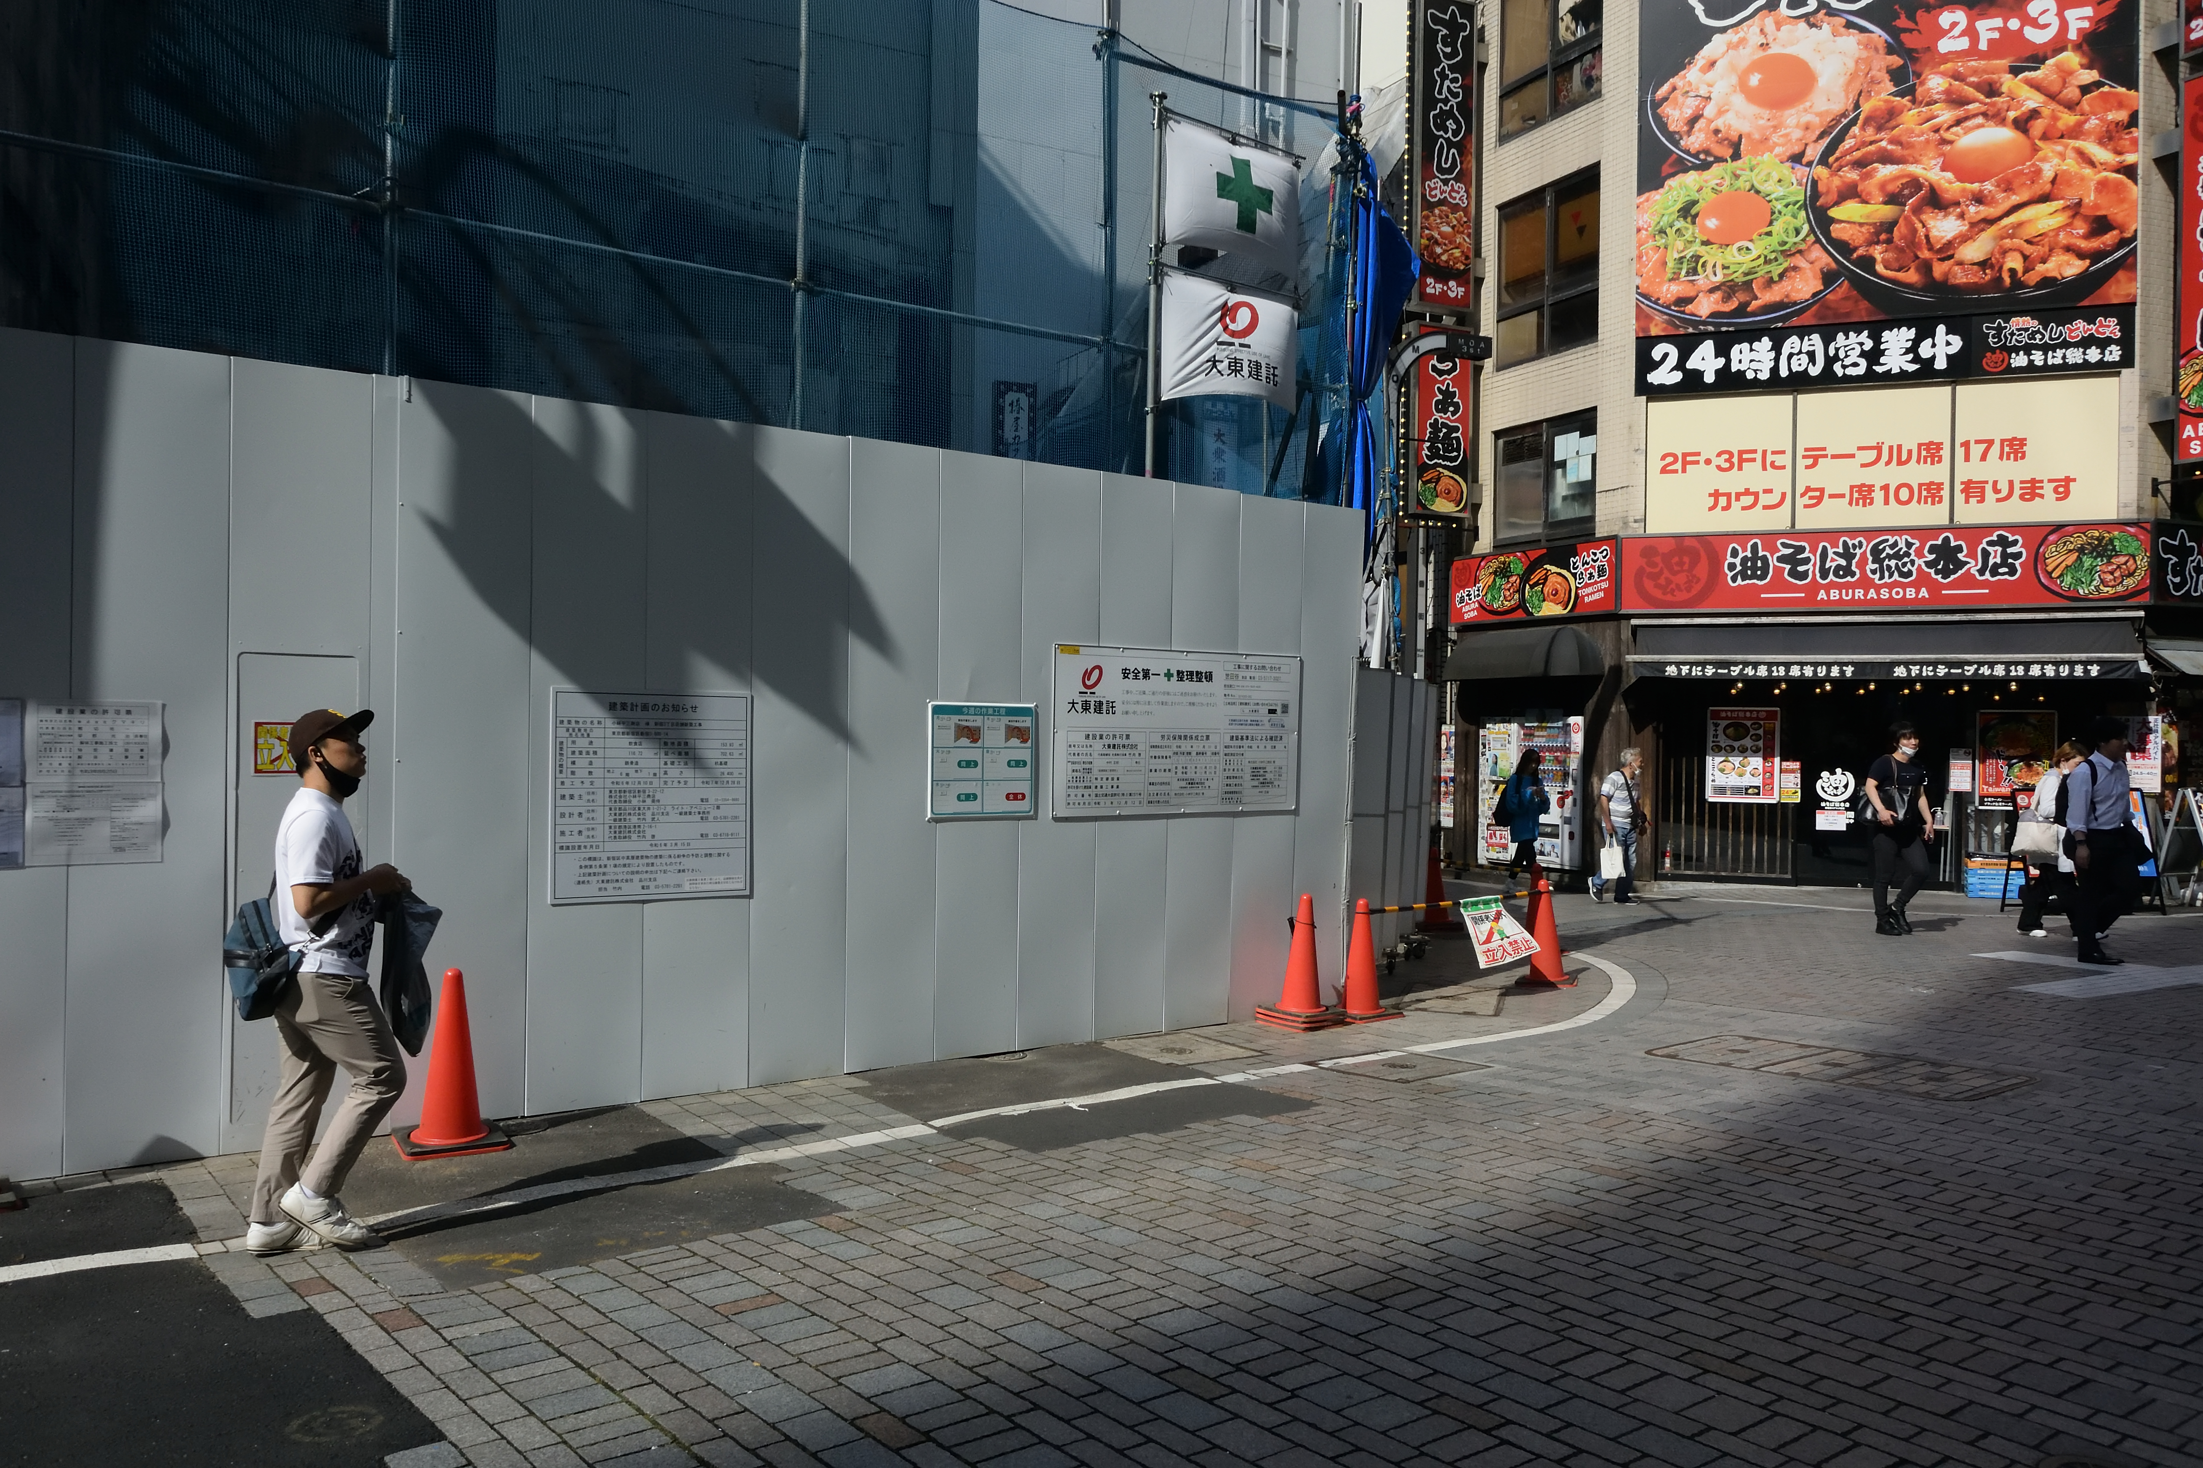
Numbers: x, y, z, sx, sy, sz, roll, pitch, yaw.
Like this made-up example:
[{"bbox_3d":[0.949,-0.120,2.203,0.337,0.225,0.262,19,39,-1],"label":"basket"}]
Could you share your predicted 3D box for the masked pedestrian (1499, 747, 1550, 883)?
[{"bbox_3d":[4.569,0.937,17.900,0.500,1.570,0.500,1,0,32],"label":"masked pedestrian"}]

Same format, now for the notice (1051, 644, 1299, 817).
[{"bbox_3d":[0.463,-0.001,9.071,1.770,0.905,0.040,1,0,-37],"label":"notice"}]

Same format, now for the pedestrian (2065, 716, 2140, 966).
[{"bbox_3d":[7.579,0.785,12.500,0.570,1.820,0.520,1,0,28],"label":"pedestrian"}]

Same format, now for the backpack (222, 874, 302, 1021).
[{"bbox_3d":[-2.590,0.671,5.090,0.190,0.410,0.270,1,0,-32],"label":"backpack"}]

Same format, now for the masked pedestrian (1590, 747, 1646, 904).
[{"bbox_3d":[5.385,0.937,17.200,0.560,1.610,0.500,1,0,20],"label":"masked pedestrian"}]

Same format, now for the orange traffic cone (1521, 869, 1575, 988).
[{"bbox_3d":[2.982,1.324,11.060,0.365,0.695,0.365,1,0,35],"label":"orange traffic cone"}]

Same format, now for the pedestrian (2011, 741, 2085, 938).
[{"bbox_3d":[8.130,0.896,14.150,0.620,1.640,0.500,1,0,25],"label":"pedestrian"}]

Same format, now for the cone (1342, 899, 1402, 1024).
[{"bbox_3d":[1.519,1.305,9.630,0.380,0.695,0.380,1,0,35],"label":"cone"}]

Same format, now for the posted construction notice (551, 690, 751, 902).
[{"bbox_3d":[-1.949,0.275,7.245,0.915,0.910,0.040,1,0,-37],"label":"posted construction notice"}]

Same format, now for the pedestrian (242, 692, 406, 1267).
[{"bbox_3d":[-2.433,0.763,5.190,0.540,1.680,0.520,1,0,-17],"label":"pedestrian"}]

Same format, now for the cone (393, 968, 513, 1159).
[{"bbox_3d":[-2.518,1.255,6.431,0.390,0.690,0.390,1,0,-25],"label":"cone"}]

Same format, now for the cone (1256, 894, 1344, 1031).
[{"bbox_3d":[1.145,1.278,9.401,0.380,0.740,0.380,1,0,37],"label":"cone"}]

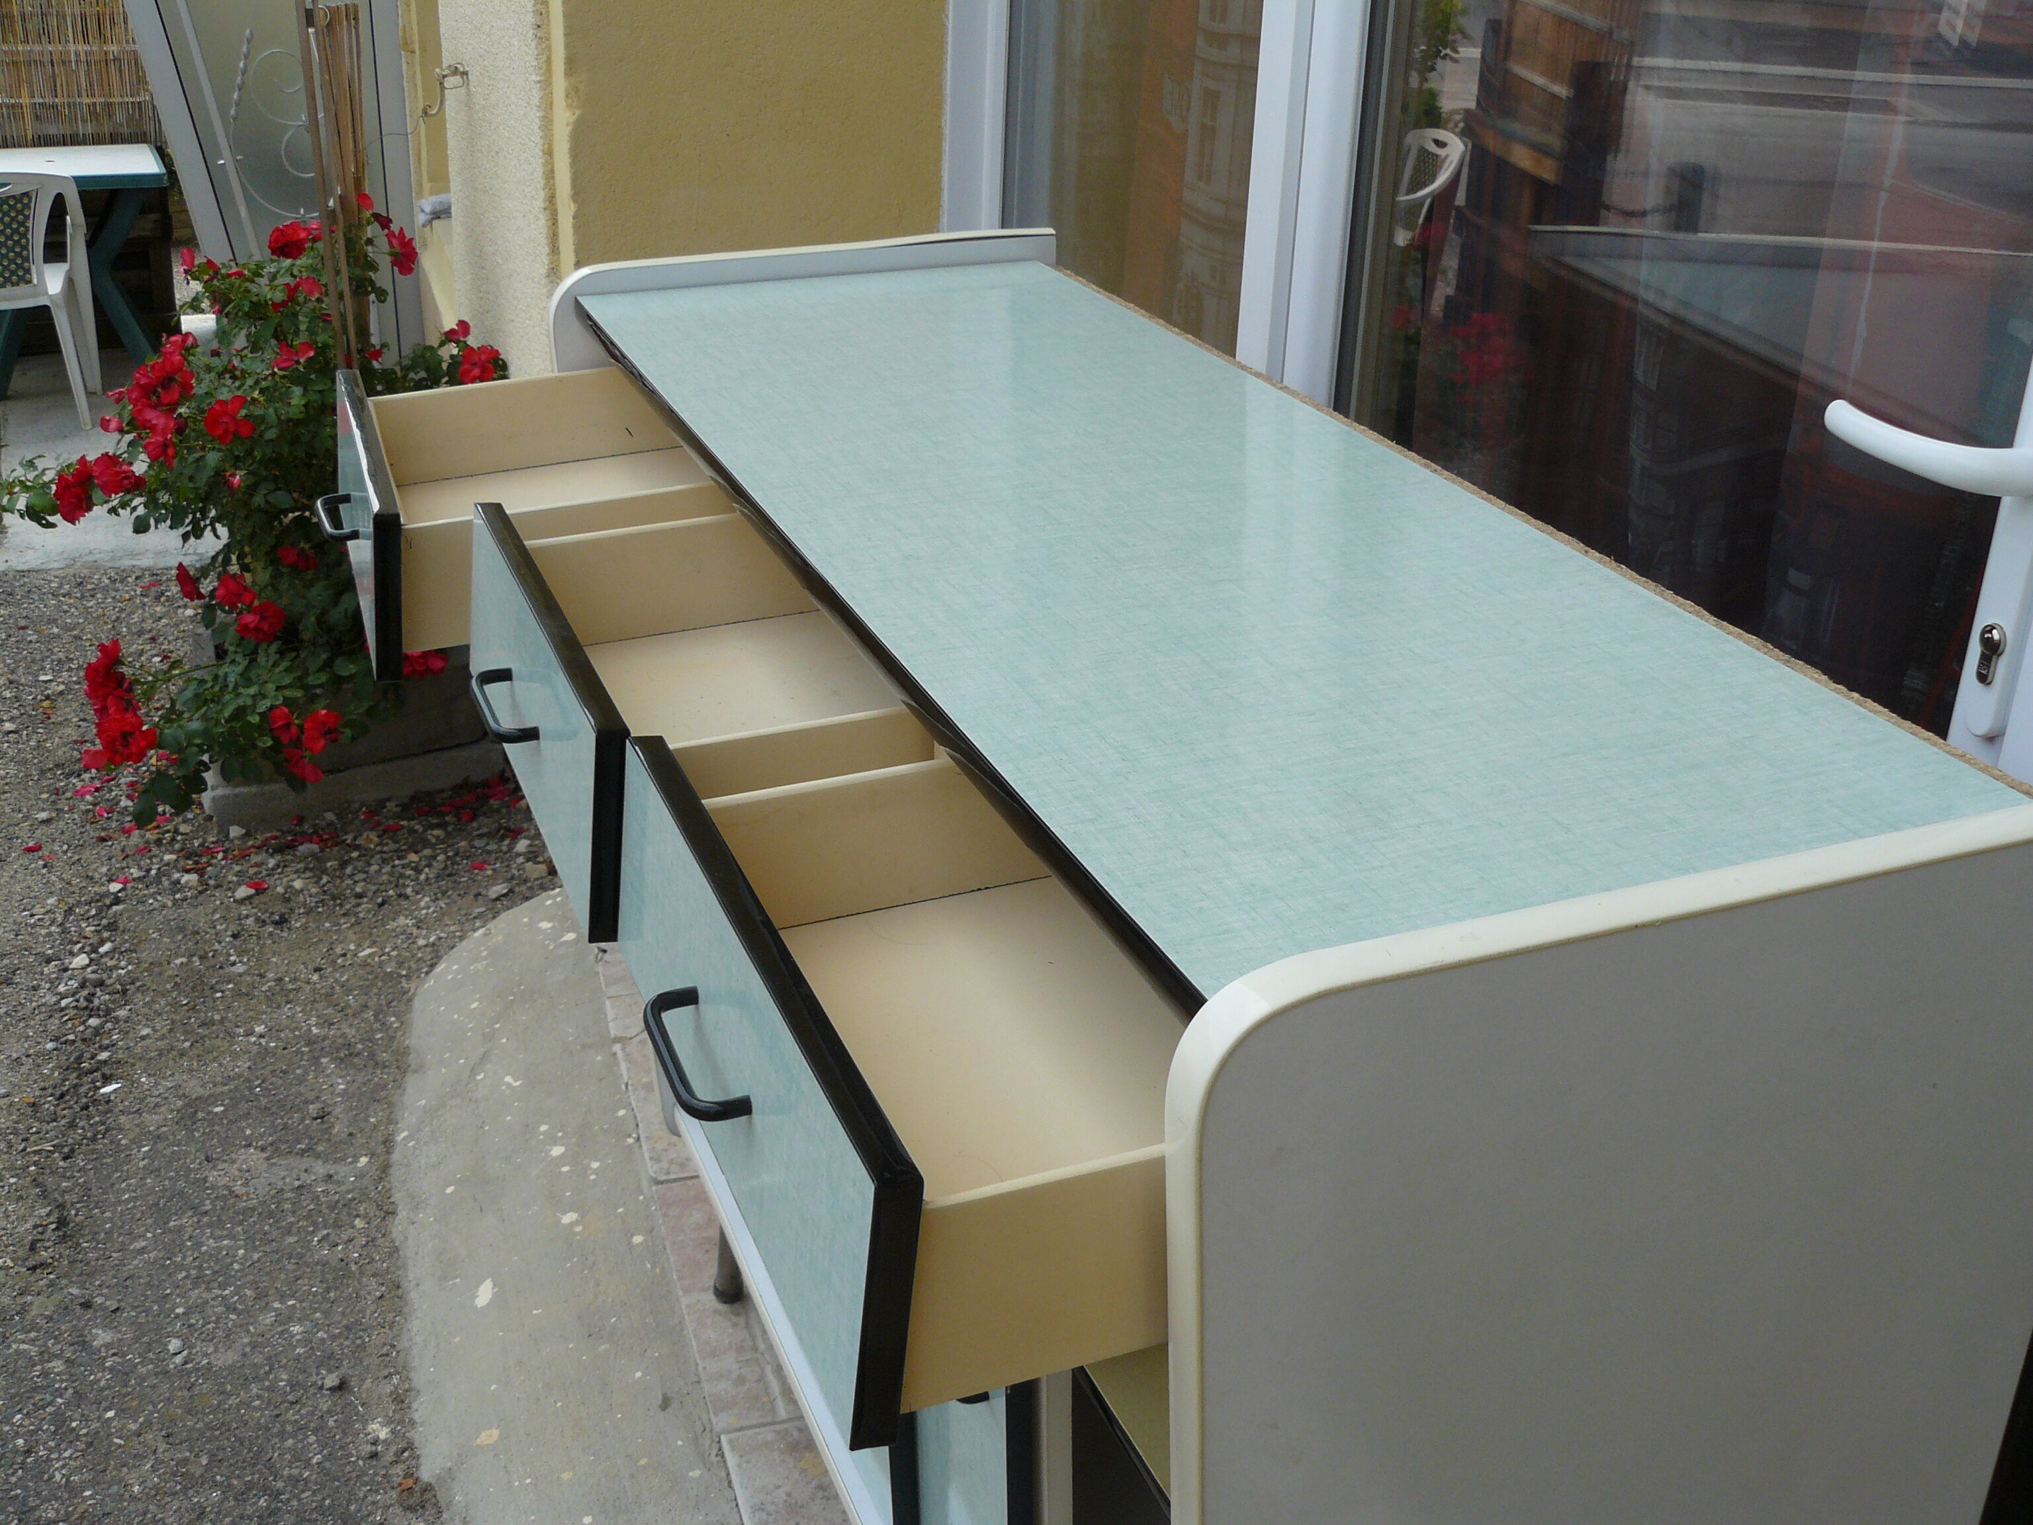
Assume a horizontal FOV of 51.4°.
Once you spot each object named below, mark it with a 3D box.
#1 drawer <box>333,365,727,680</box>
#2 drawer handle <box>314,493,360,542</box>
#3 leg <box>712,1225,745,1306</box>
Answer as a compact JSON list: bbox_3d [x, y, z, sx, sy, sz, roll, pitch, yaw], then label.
[{"bbox_3d":[-0.320,-0.216,1.625,0.375,0.118,0.397,-10,27,-17],"label":"drawer"},{"bbox_3d":[-0.504,-0.183,1.569,0.030,0.013,0.104,-4,24,-20],"label":"drawer handle"},{"bbox_3d":[-0.277,0.472,2.067,0.030,0.125,0.030,-4,29,-22],"label":"leg"}]

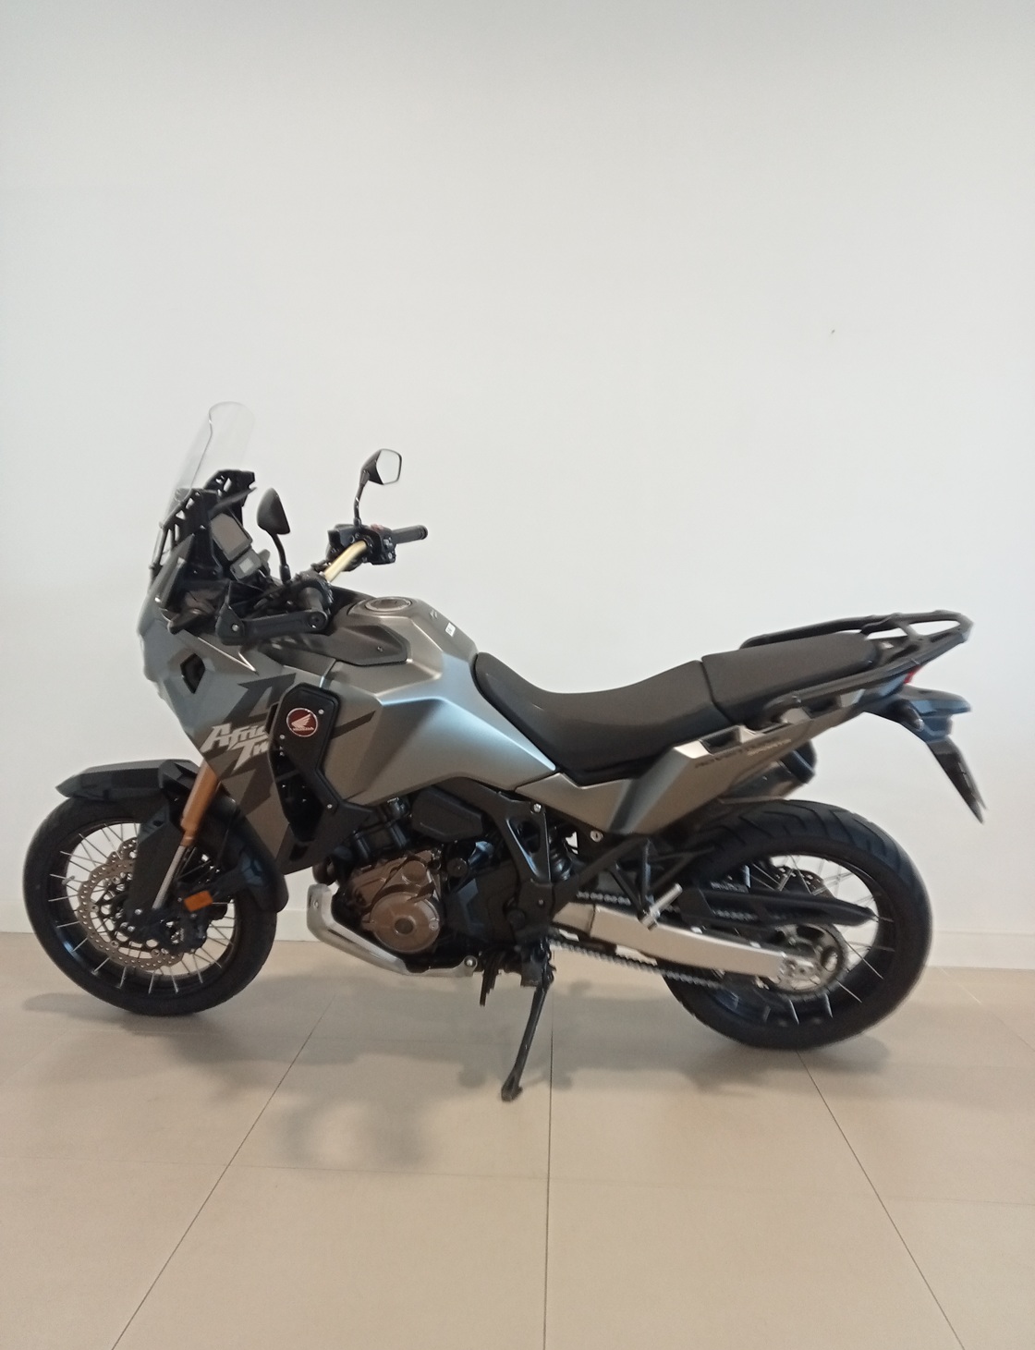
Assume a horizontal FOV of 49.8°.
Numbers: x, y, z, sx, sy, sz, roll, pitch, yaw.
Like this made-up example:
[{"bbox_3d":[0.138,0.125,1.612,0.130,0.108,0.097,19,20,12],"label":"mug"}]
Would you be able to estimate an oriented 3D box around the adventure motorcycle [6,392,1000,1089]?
[{"bbox_3d":[-0.084,0.163,2.547,2.313,1.490,0.920,2,2,4],"label":"adventure motorcycle"}]

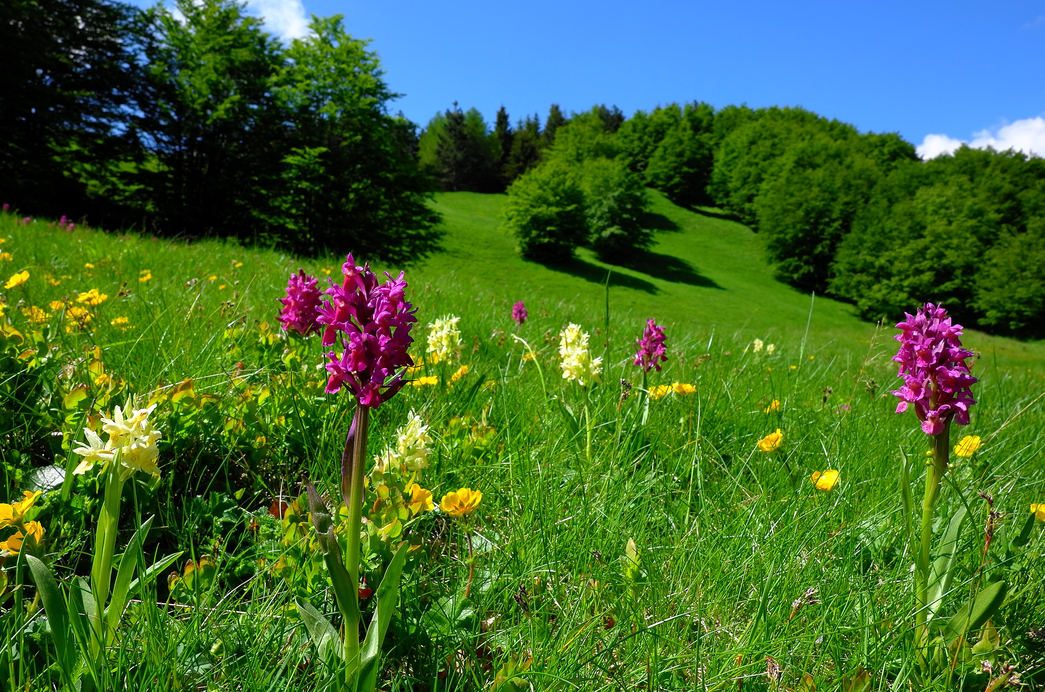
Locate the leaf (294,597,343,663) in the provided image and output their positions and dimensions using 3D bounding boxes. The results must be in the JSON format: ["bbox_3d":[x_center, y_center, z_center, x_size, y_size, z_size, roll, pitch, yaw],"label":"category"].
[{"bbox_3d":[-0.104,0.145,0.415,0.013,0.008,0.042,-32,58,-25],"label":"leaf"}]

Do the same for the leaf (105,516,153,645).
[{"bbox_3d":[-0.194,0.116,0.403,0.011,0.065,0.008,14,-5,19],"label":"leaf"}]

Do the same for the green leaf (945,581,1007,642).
[{"bbox_3d":[0.244,0.143,0.438,0.016,0.042,0.008,44,8,29],"label":"green leaf"}]

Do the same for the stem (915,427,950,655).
[{"bbox_3d":[0.220,0.105,0.436,0.008,0.131,0.007,4,3,0],"label":"stem"}]

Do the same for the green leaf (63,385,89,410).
[{"bbox_3d":[-0.358,0.041,0.650,0.021,0.021,0.009,0,3,0],"label":"green leaf"}]

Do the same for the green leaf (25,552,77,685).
[{"bbox_3d":[-0.227,0.132,0.390,0.012,0.068,0.008,-14,9,-19],"label":"green leaf"}]

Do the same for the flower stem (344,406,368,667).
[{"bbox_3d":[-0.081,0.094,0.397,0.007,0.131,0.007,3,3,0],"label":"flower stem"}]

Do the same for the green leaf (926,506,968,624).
[{"bbox_3d":[0.233,0.119,0.445,0.014,0.068,0.008,18,-18,19],"label":"green leaf"}]

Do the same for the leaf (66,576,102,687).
[{"bbox_3d":[-0.213,0.139,0.395,0.014,0.053,0.009,-7,0,-13],"label":"leaf"}]

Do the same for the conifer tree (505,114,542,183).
[{"bbox_3d":[0.151,-24.073,100.000,4.600,9.300,4.600,0,3,0],"label":"conifer tree"}]

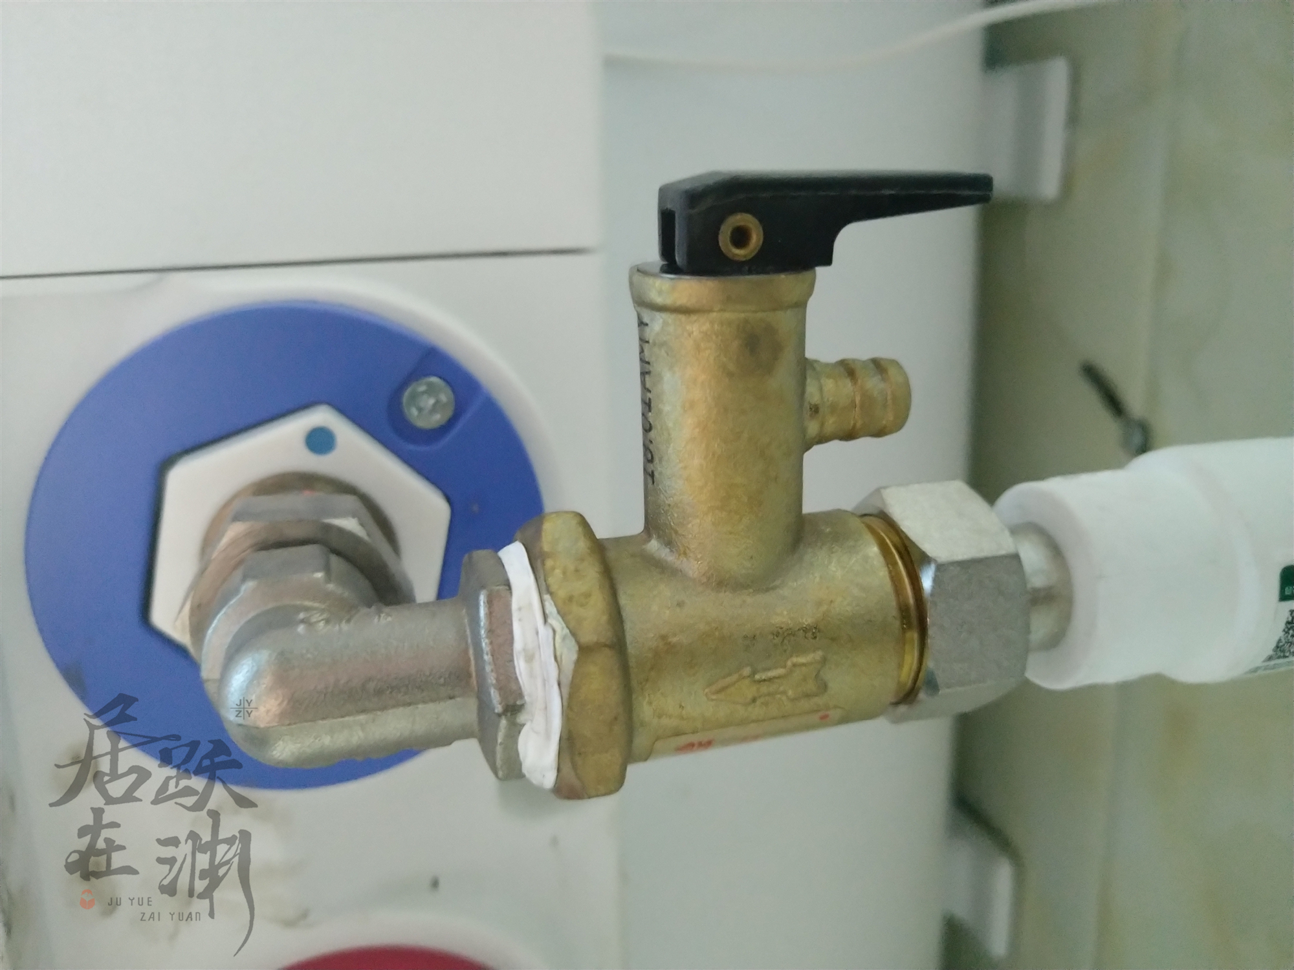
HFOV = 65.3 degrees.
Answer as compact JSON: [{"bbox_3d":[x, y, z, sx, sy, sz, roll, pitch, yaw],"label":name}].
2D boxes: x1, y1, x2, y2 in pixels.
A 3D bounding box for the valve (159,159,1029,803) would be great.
[{"bbox_3d":[-0.011,0.000,0.122,0.094,0.072,0.063,-5,16,-16],"label":"valve"}]

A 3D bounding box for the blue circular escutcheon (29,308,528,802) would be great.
[{"bbox_3d":[-0.053,0.010,0.155,0.075,0.075,0.007,-5,10,-16],"label":"blue circular escutcheon"}]

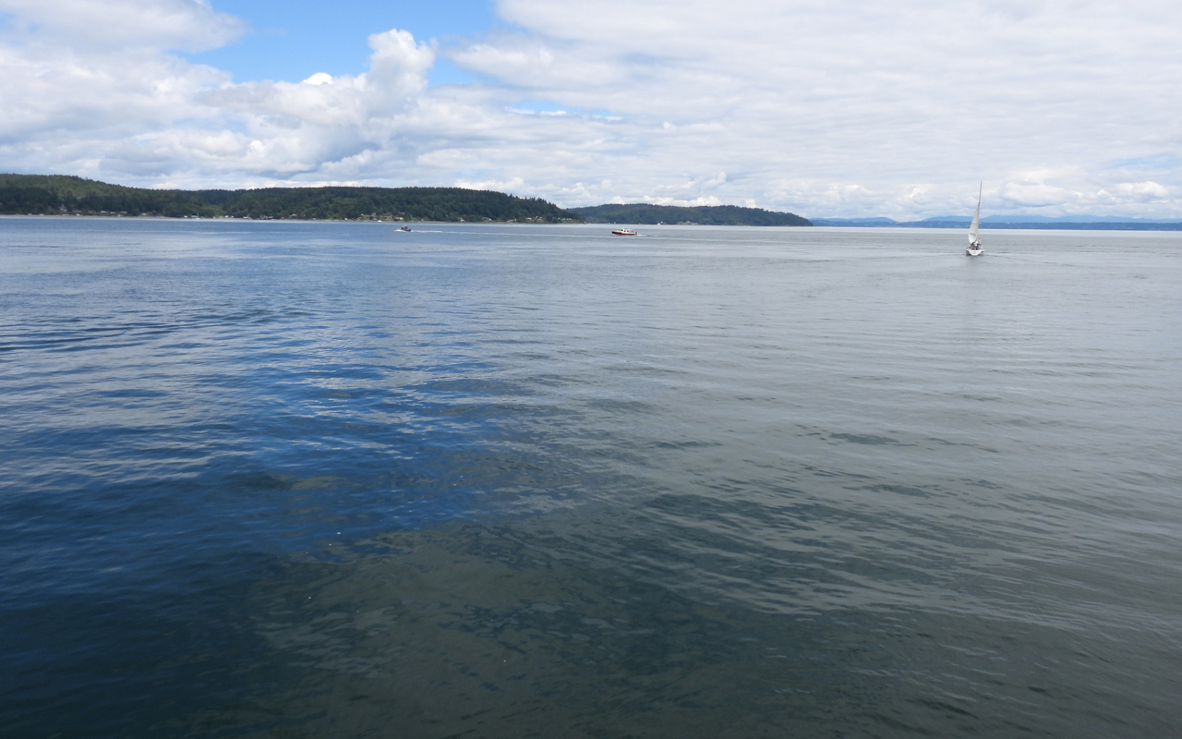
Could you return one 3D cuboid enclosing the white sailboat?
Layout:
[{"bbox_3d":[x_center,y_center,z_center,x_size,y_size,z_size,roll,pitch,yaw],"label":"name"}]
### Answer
[{"bbox_3d":[61.248,-23.883,129.574,2.800,11.500,8.700,5,11,24],"label":"white sailboat"}]

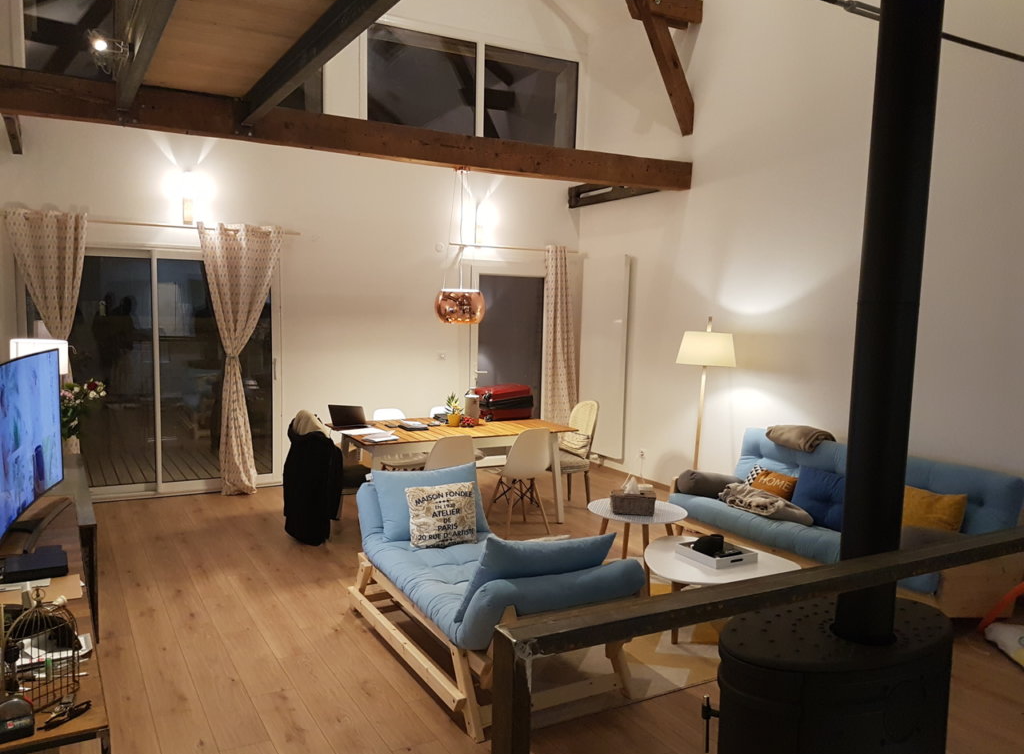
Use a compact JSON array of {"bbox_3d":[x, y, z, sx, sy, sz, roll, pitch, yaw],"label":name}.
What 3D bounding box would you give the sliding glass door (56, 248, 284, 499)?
[{"bbox_3d":[-2.950,-0.024,6.544,1.961,2.132,0.131,-2,7,-31],"label":"sliding glass door"}]

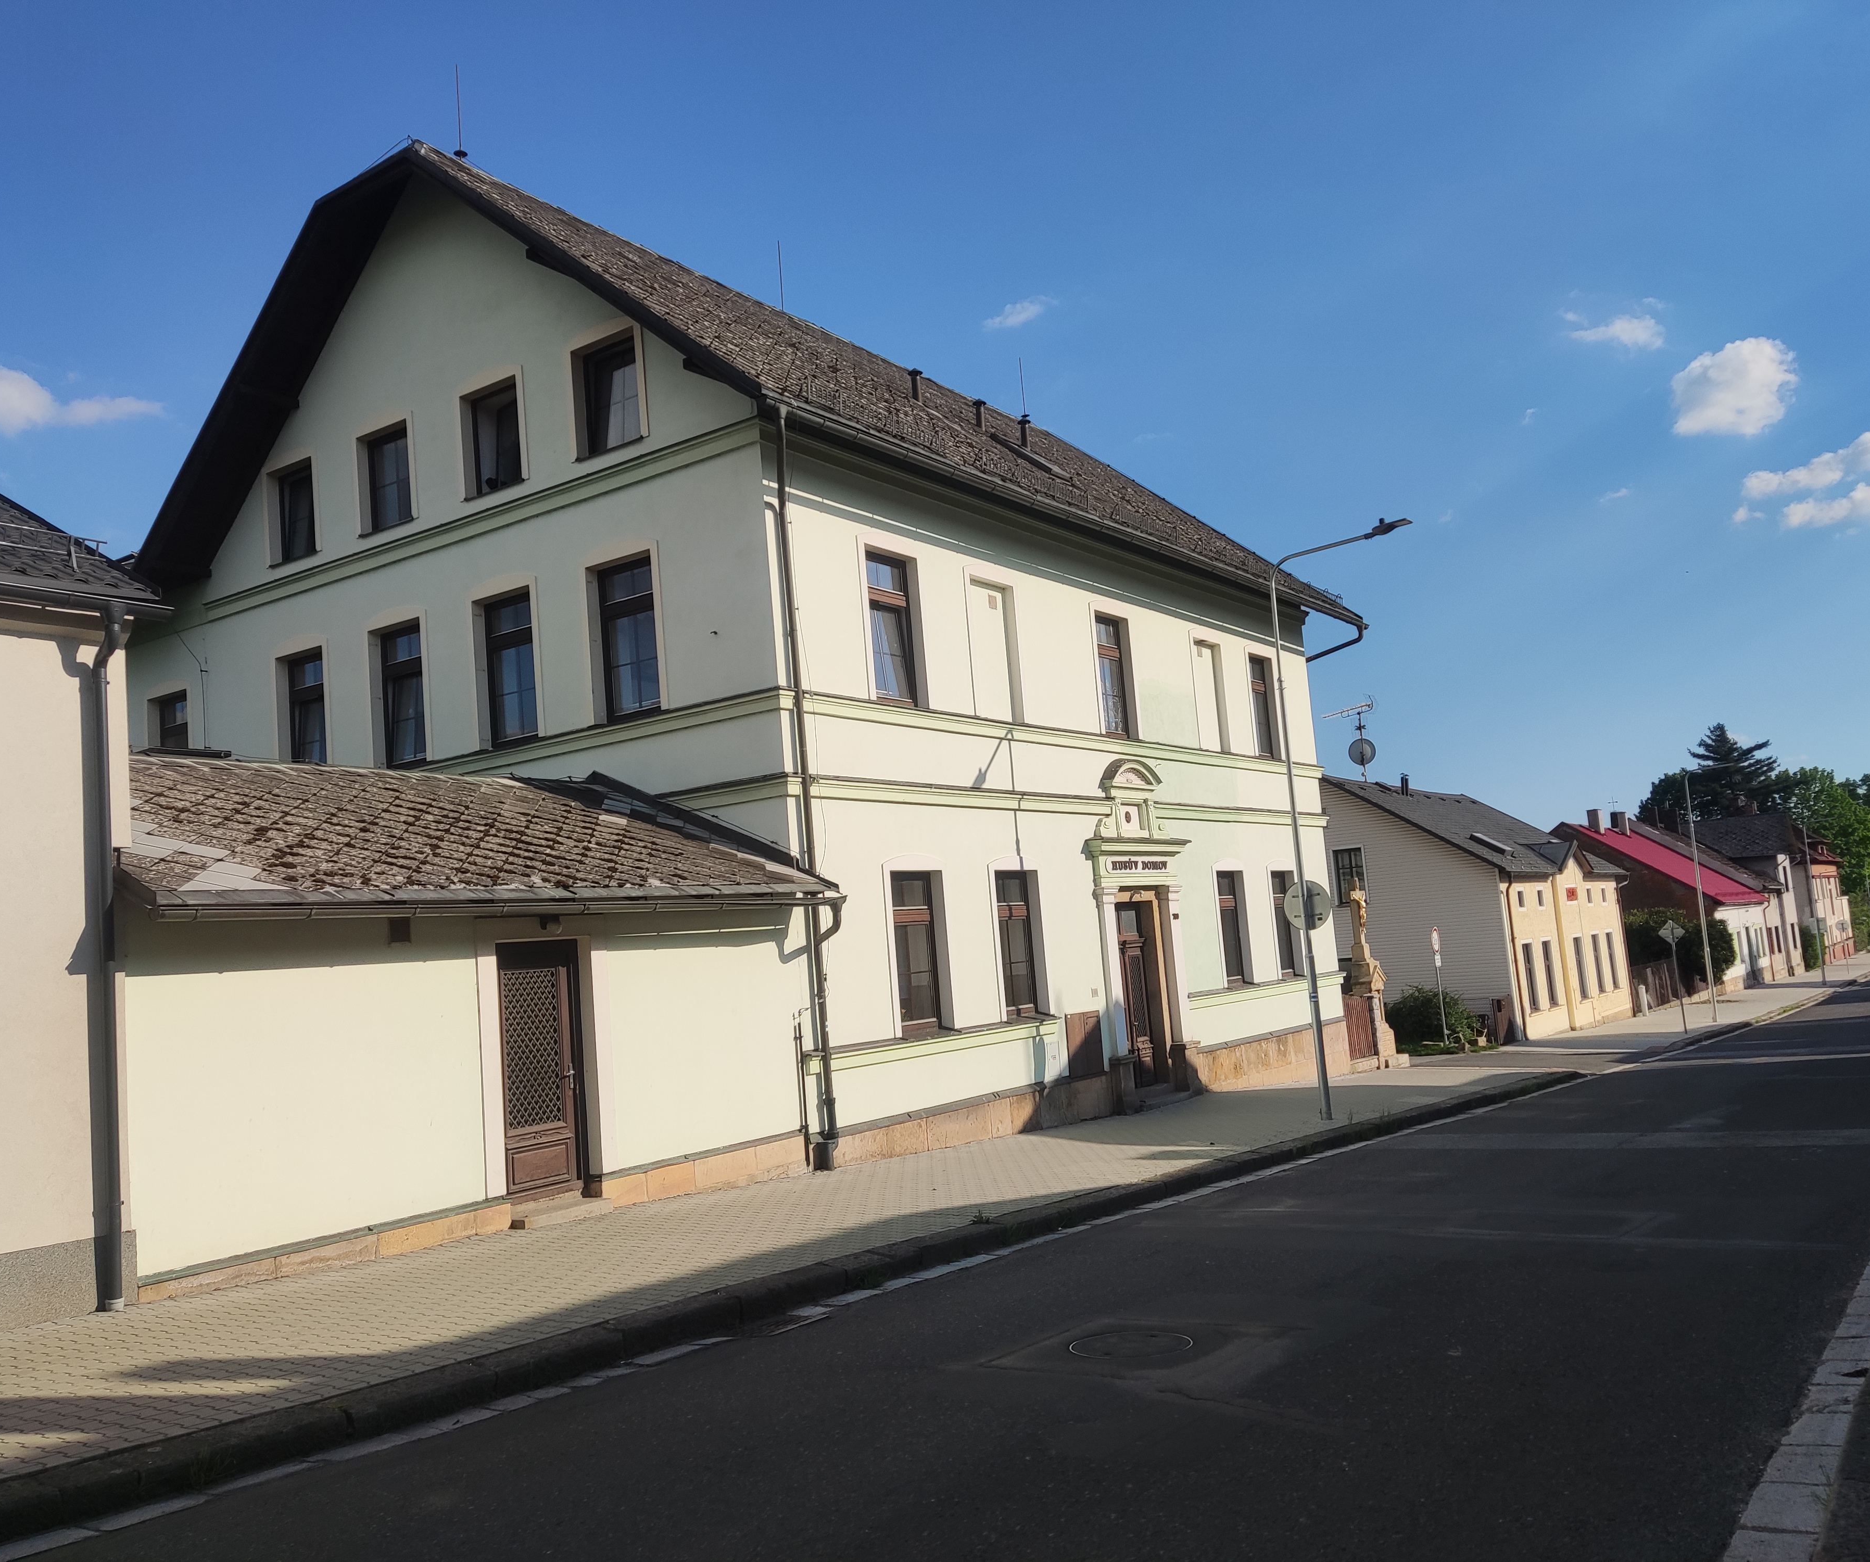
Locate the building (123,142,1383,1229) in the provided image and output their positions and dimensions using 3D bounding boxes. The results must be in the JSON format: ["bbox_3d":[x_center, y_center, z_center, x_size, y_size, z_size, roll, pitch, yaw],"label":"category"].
[{"bbox_3d":[-2.151,-1.447,28.484,14.400,15.300,20.000,-8,-8,35],"label":"building"}]

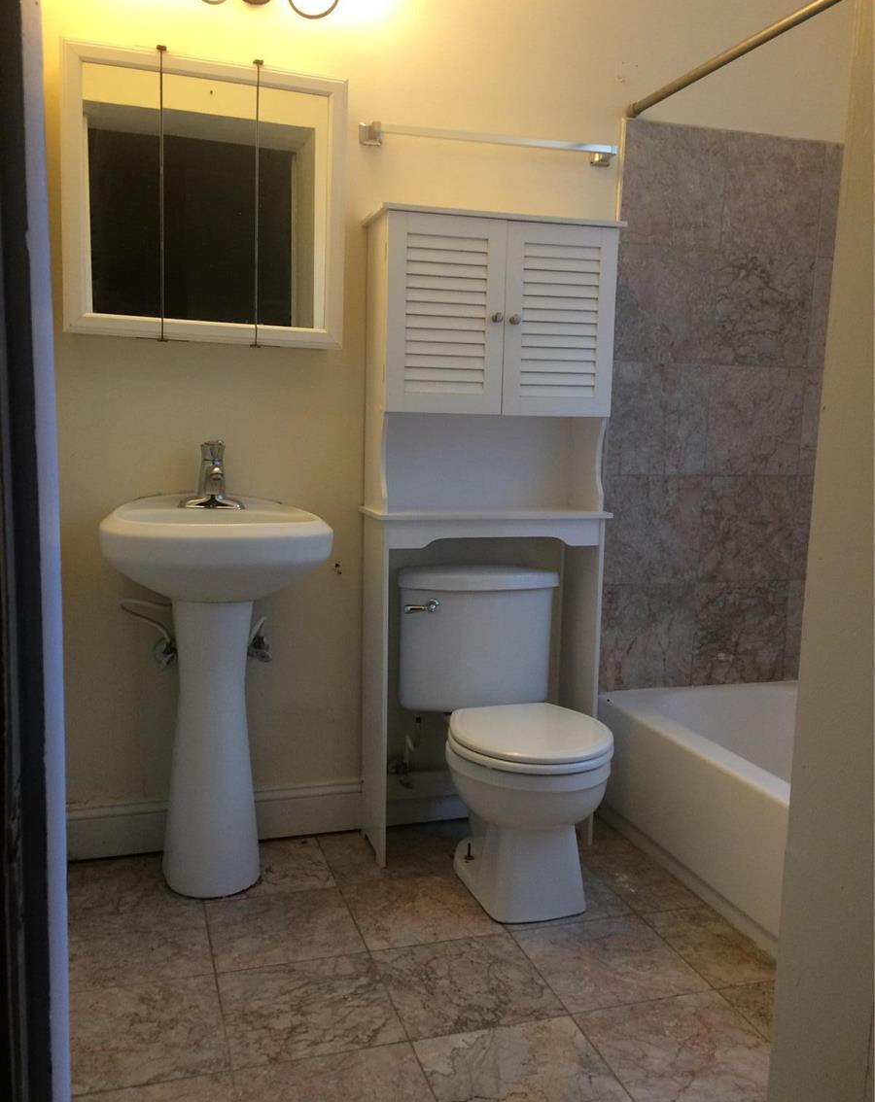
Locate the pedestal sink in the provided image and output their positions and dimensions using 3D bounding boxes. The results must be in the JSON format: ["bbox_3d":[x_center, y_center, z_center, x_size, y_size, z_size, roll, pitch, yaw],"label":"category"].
[{"bbox_3d":[-0.501,0.331,2.237,0.495,0.889,0.439,-1,7,-17],"label":"pedestal sink"}]

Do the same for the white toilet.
[{"bbox_3d":[0.157,0.422,2.305,0.429,0.719,0.681,-1,7,-17],"label":"white toilet"}]

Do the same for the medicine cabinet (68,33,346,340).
[{"bbox_3d":[-0.530,-0.792,2.260,0.620,0.615,0.119,-1,7,-17],"label":"medicine cabinet"}]

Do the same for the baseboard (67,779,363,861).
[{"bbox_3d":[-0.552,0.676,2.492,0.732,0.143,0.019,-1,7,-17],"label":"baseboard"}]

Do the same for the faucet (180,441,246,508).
[{"bbox_3d":[-0.525,-0.177,2.286,0.155,0.160,0.140,-1,7,-17],"label":"faucet"}]

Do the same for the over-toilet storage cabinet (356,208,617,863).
[{"bbox_3d":[0.122,-0.026,2.491,0.612,1.565,0.244,-1,7,-17],"label":"over-toilet storage cabinet"}]

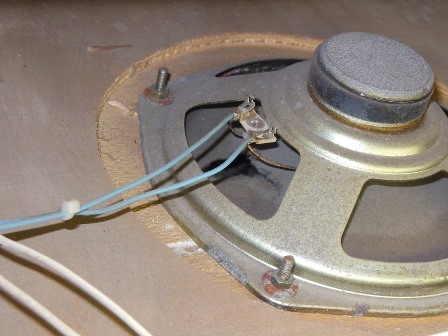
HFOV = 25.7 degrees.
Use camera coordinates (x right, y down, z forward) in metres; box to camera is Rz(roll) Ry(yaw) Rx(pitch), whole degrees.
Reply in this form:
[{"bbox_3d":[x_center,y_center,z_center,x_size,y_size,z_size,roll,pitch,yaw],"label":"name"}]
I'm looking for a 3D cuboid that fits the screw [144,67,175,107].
[{"bbox_3d":[-0.026,-0.035,0.414,0.013,0.014,0.013,15,39,0],"label":"screw"}]

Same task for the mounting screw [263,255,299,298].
[{"bbox_3d":[0.021,0.036,0.344,0.013,0.014,0.013,15,39,0],"label":"mounting screw"}]

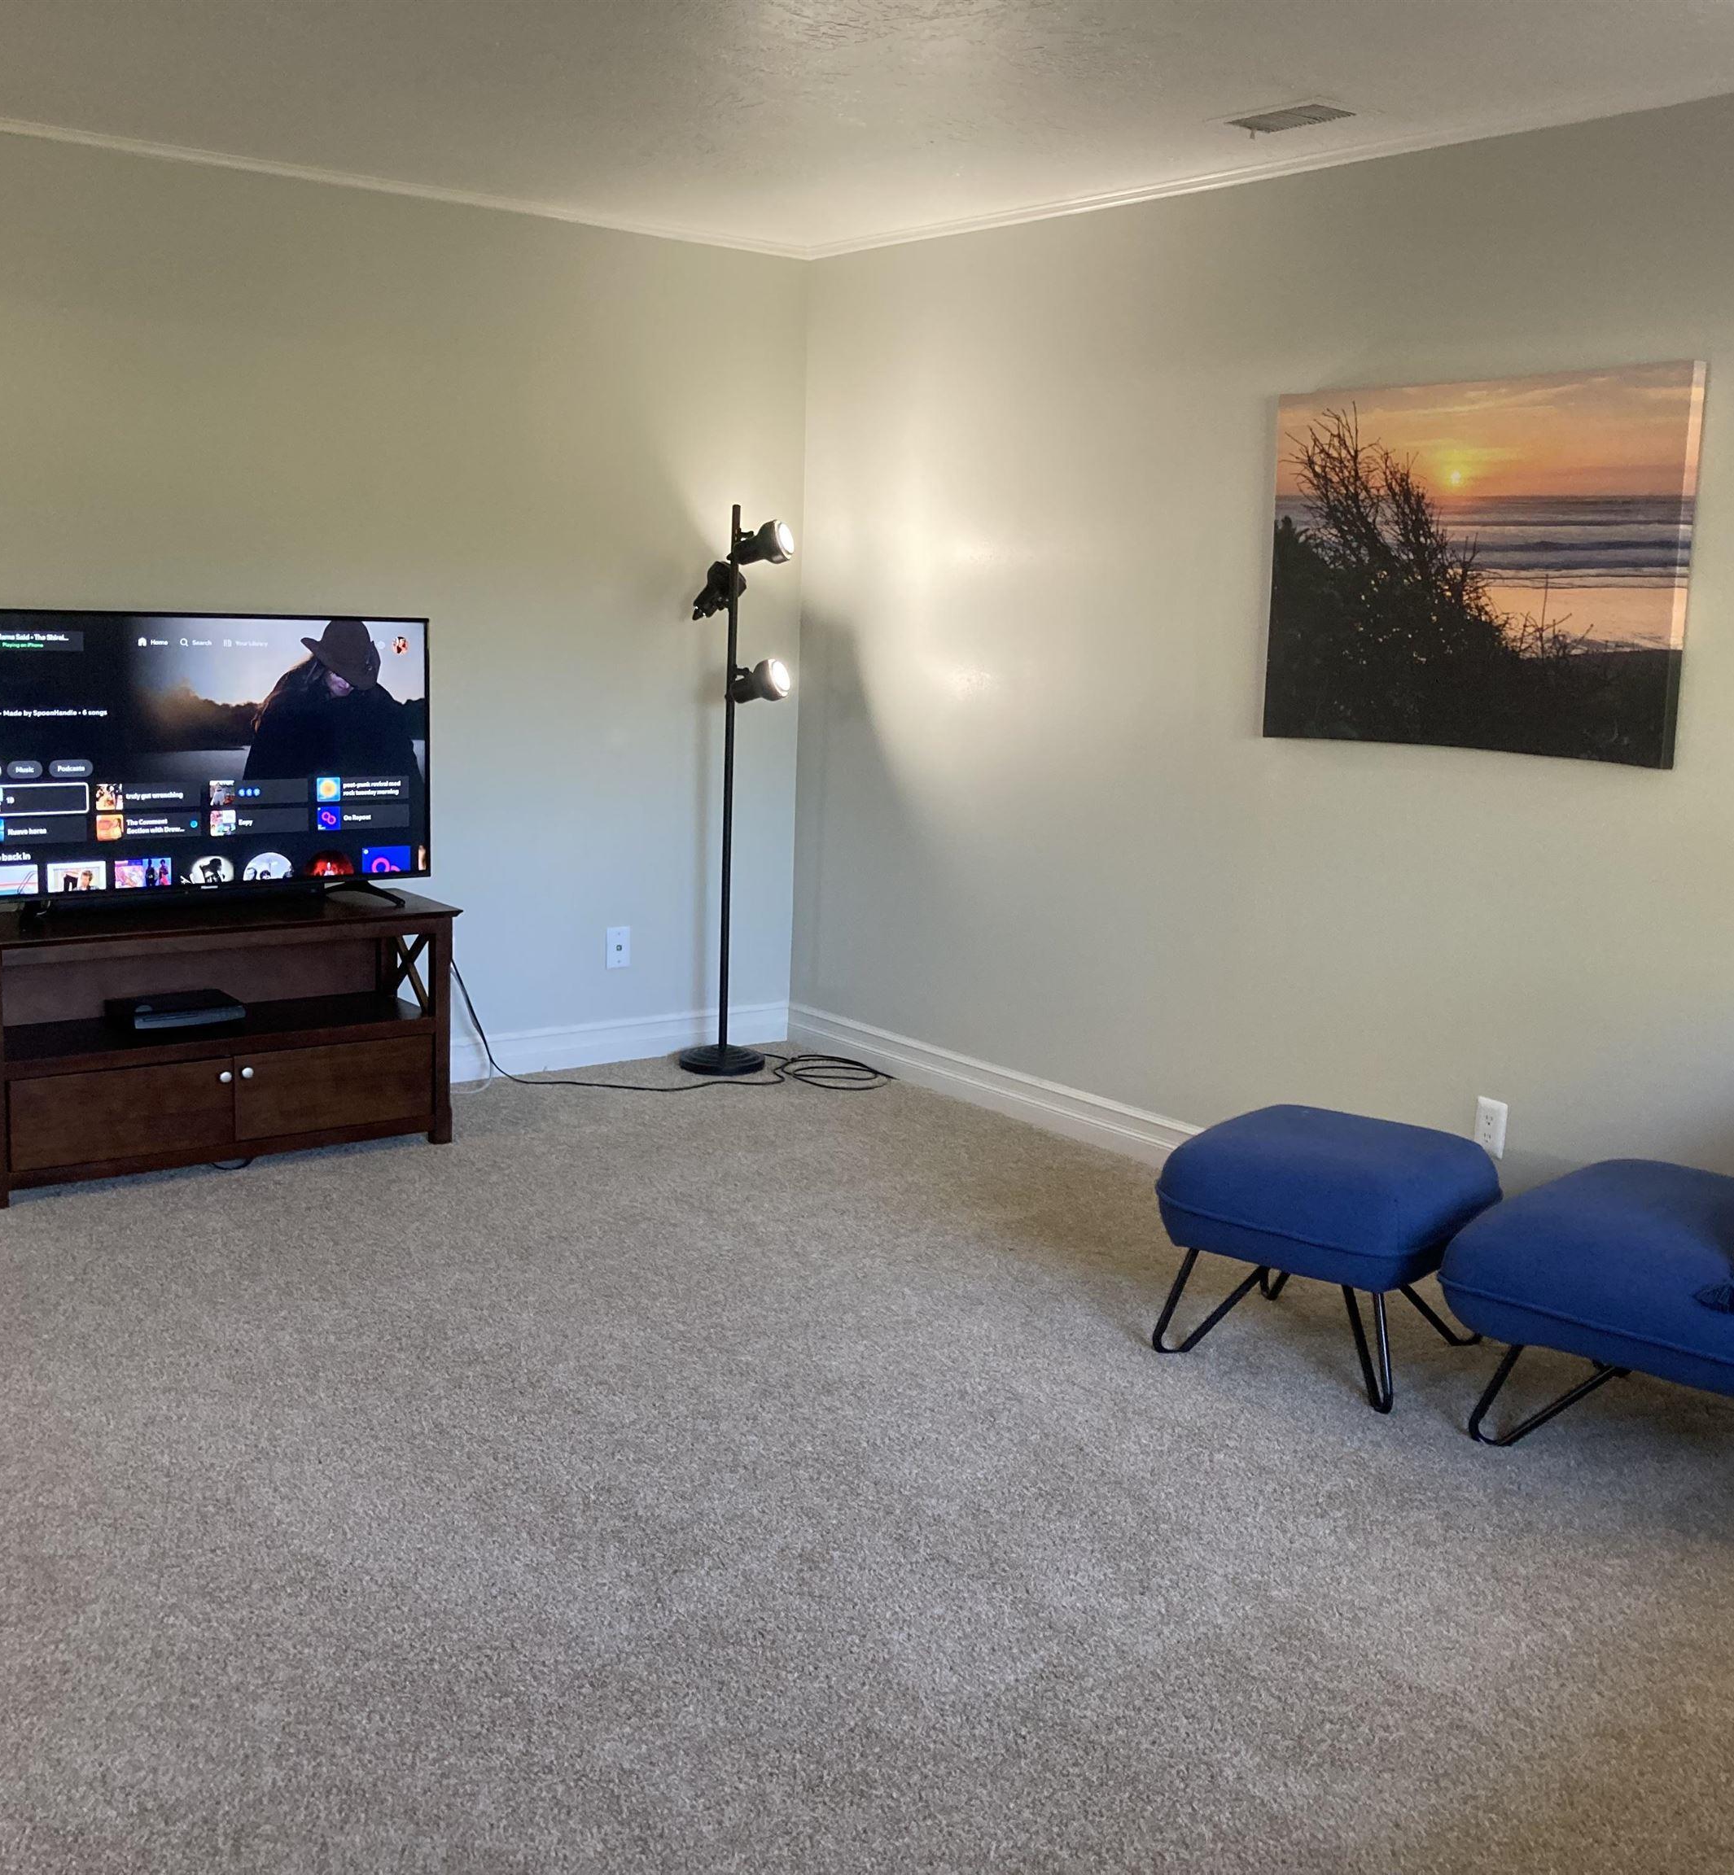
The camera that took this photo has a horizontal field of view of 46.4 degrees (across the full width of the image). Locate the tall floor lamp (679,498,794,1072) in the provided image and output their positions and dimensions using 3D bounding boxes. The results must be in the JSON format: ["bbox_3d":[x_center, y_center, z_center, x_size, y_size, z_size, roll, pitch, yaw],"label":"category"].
[{"bbox_3d":[-0.376,-0.423,5.883,0.288,1.643,0.258,7,11,25],"label":"tall floor lamp"}]

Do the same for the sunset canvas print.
[{"bbox_3d":[1.249,-0.774,4.243,0.040,0.763,1.011,-5,11,-37],"label":"sunset canvas print"}]

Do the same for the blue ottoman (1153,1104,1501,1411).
[{"bbox_3d":[0.885,0.591,3.877,0.521,0.417,0.526,10,12,39],"label":"blue ottoman"}]

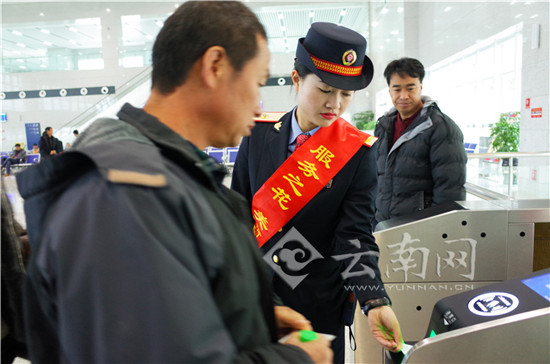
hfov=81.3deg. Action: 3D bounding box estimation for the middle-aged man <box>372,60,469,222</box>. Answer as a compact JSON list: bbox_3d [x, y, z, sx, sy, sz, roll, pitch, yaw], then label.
[{"bbox_3d":[0.713,0.246,1.619,0.340,1.700,0.550,-6,7,-37],"label":"middle-aged man"}]

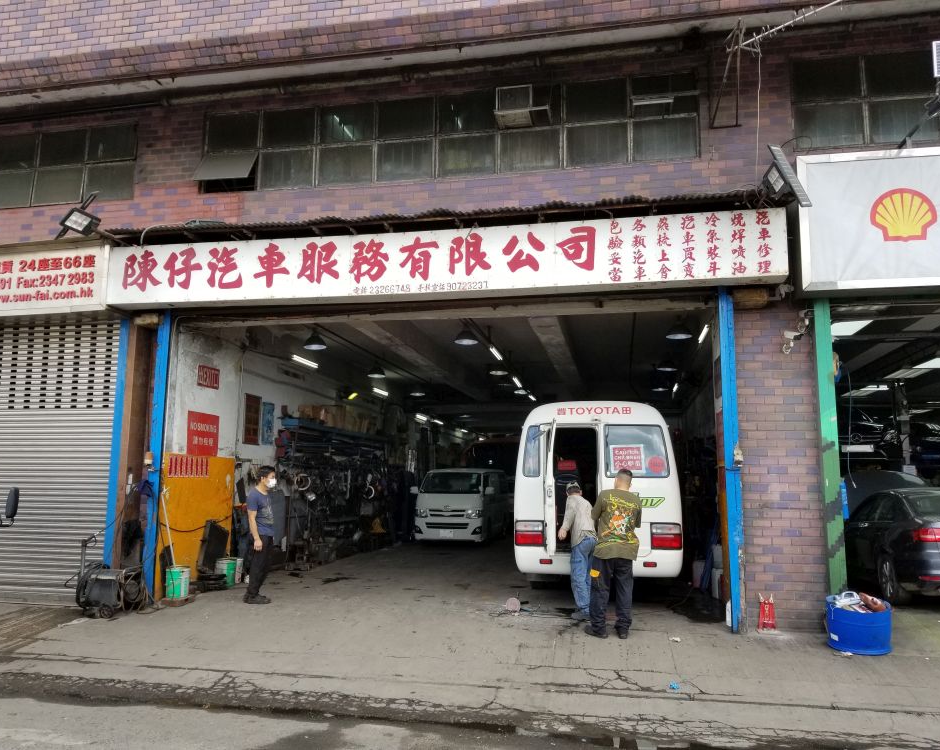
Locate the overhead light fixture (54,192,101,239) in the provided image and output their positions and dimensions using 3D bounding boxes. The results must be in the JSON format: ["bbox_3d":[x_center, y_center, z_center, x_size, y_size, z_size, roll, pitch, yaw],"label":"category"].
[{"bbox_3d":[-5.141,-2.089,9.838,0.520,0.520,0.400,5,-9,-27],"label":"overhead light fixture"}]

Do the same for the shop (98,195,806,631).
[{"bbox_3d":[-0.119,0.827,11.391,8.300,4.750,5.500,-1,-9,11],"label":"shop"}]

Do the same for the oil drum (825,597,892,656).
[{"bbox_3d":[3.819,2.491,7.385,0.570,0.410,0.570,-1,-9,11],"label":"oil drum"}]

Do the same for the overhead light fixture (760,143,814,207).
[{"bbox_3d":[3.387,-2.124,8.038,0.430,0.560,0.420,5,-9,-27],"label":"overhead light fixture"}]

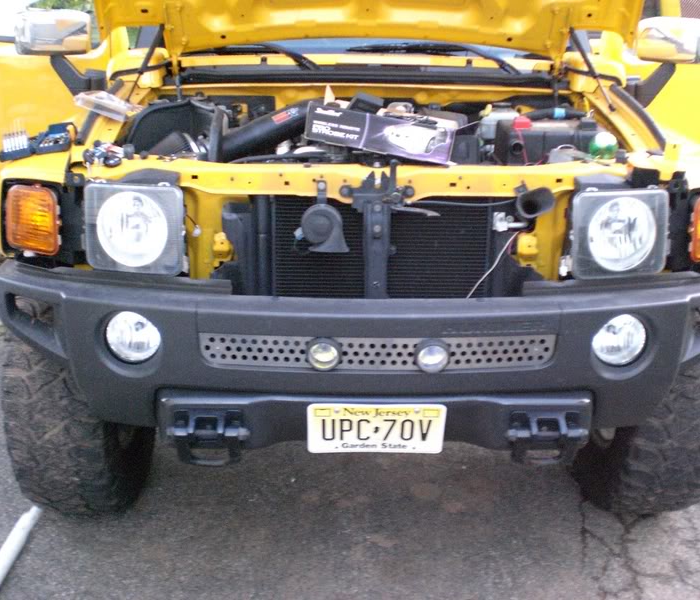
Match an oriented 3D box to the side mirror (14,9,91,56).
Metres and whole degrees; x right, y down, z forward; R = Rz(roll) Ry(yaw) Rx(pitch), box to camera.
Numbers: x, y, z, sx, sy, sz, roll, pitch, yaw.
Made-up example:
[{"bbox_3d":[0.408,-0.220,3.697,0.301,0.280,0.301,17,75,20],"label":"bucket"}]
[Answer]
[{"bbox_3d":[-0.975,-0.877,2.878,0.125,0.158,0.200,14,21,36],"label":"side mirror"}]

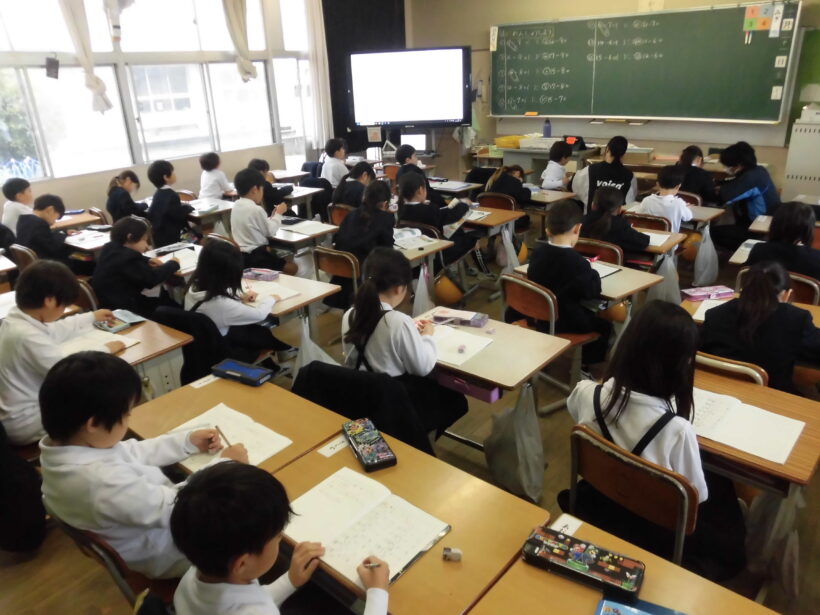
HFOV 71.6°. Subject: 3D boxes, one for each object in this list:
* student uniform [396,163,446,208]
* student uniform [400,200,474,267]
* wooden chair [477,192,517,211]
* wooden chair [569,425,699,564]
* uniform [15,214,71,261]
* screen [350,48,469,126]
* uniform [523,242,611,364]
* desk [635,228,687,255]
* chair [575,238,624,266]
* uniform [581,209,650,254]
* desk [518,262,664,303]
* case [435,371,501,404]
[{"bbox_3d":[0.106,-1.076,5.269,0.360,0.500,0.380,16,28,37],"label":"student uniform"},{"bbox_3d":[0.211,-0.540,4.067,0.400,0.460,0.580,16,28,37],"label":"student uniform"},{"bbox_3d":[0.803,-0.665,4.827,0.370,0.630,0.420,15,27,35],"label":"wooden chair"},{"bbox_3d":[0.777,0.620,1.850,0.420,0.570,0.370,-21,29,-37],"label":"wooden chair"},{"bbox_3d":[-2.542,-0.464,3.943,0.380,0.400,0.400,16,29,38],"label":"uniform"},{"bbox_3d":[-0.013,-2.715,7.025,1.530,0.910,0.090,5,24,17],"label":"screen"},{"bbox_3d":[0.752,-0.020,2.874,0.440,0.660,0.360,-19,28,-37],"label":"uniform"},{"bbox_3d":[1.363,-0.186,3.687,0.642,0.570,0.438,16,28,38],"label":"desk"},{"bbox_3d":[1.206,-0.173,3.591,0.370,0.620,0.420,16,28,37],"label":"chair"},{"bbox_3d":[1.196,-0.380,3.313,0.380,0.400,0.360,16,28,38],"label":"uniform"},{"bbox_3d":[0.969,0.064,3.199,0.450,0.570,0.650,-19,28,-36],"label":"desk"},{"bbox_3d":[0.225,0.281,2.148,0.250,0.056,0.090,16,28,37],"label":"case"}]

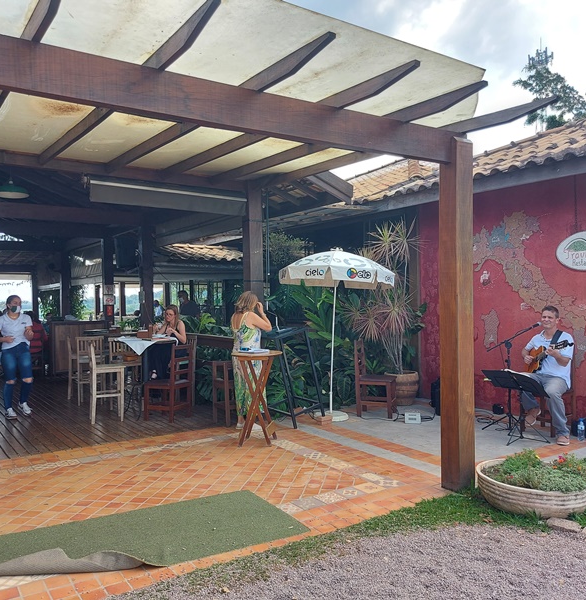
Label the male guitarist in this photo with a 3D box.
[{"bbox_3d":[2.851,0.797,6.183,0.620,1.420,0.750,-1,0,45],"label":"male guitarist"}]

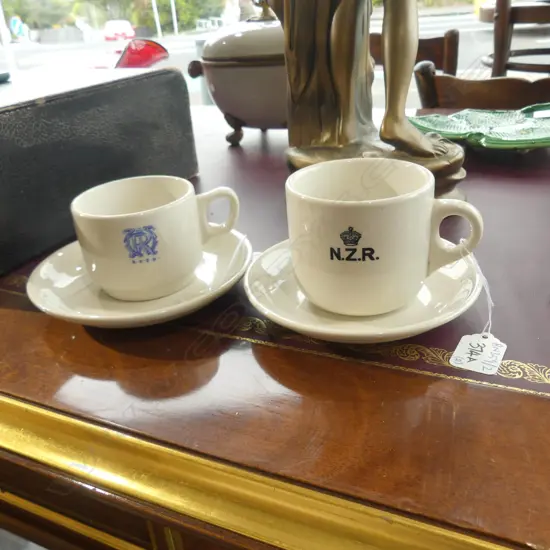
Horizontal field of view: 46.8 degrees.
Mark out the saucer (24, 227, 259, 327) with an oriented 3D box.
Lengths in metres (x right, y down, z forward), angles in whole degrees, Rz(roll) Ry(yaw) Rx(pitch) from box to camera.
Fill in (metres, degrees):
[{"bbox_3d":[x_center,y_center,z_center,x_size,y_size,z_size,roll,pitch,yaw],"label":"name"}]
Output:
[{"bbox_3d":[-0.091,0.002,0.445,0.153,0.023,0.153,-5,27,2],"label":"saucer"}]

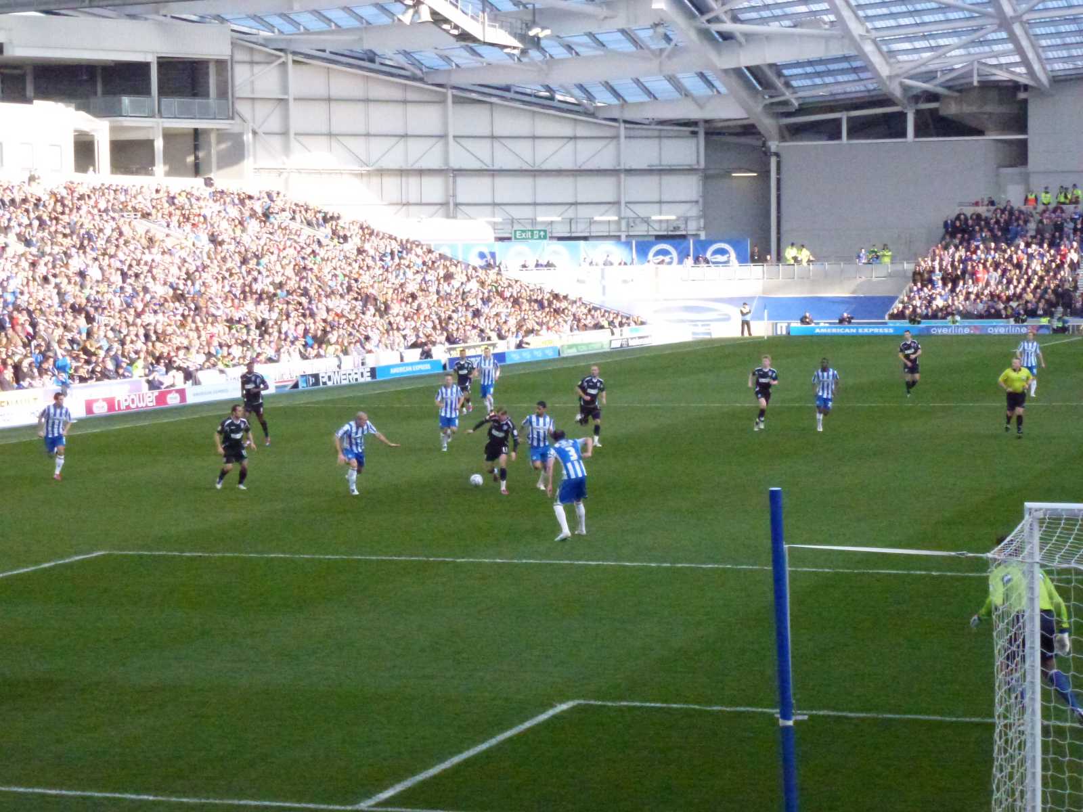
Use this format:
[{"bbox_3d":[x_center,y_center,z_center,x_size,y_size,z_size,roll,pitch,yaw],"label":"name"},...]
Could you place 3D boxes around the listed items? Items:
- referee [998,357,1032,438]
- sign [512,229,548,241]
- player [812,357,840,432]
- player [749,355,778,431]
[{"bbox_3d":[10.616,-0.185,62.333,0.750,1.790,0.620,0,3,-2],"label":"referee"},{"bbox_3d":[-0.563,-8.975,146.000,1.860,0.630,0.100,0,3,0],"label":"sign"},{"bbox_3d":[6.672,-0.258,65.201,0.620,1.724,0.750,0,3,6],"label":"player"},{"bbox_3d":[5.261,-0.308,66.089,0.700,1.770,0.700,0,3,7],"label":"player"}]

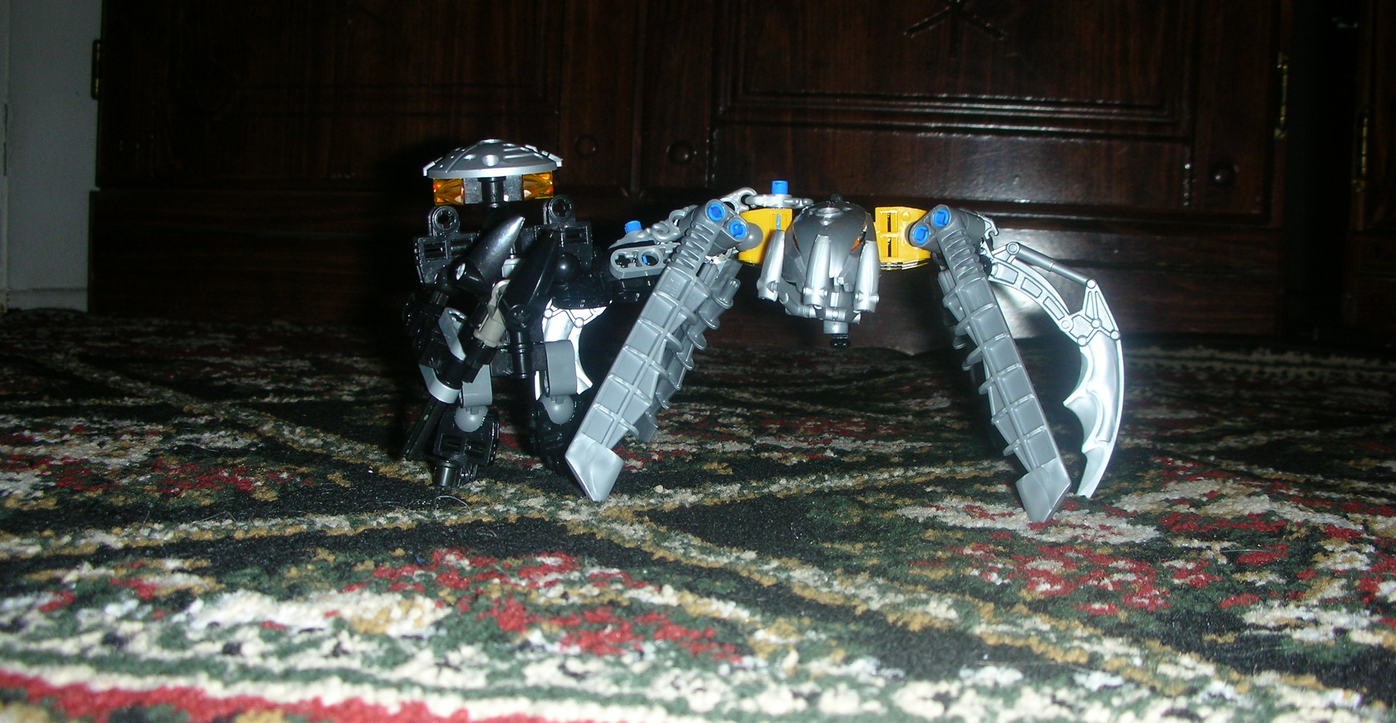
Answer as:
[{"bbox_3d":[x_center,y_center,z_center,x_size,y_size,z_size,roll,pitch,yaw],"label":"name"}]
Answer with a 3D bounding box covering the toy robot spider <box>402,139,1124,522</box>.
[{"bbox_3d":[0.024,-0.013,0.429,0.211,0.096,0.136,3,4,5],"label":"toy robot spider"}]

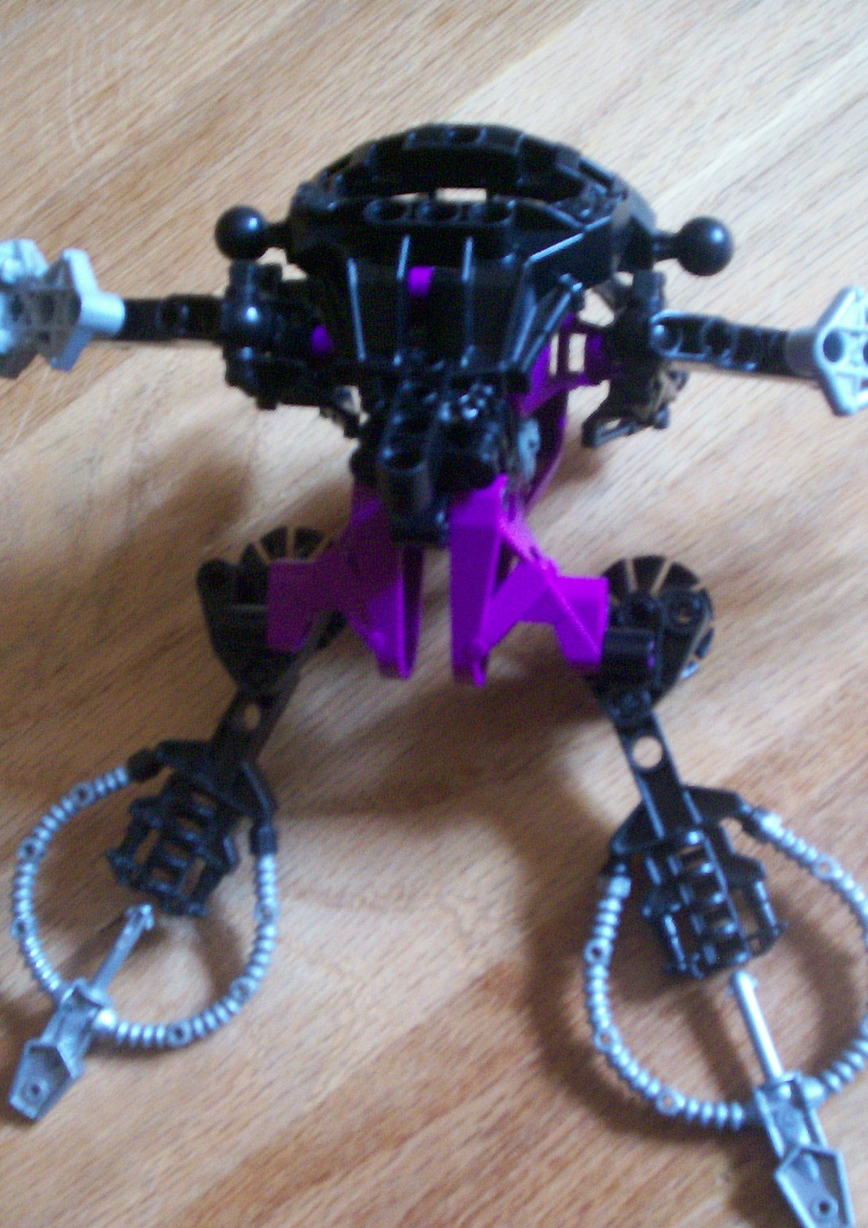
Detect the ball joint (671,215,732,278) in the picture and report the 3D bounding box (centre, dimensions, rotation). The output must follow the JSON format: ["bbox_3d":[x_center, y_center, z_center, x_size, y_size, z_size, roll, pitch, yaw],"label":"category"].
[{"bbox_3d":[0.045,-0.062,0.288,0.011,0.010,0.010,4,72,14],"label":"ball joint"}]

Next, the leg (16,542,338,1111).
[{"bbox_3d":[-0.049,0.039,0.314,0.053,0.038,0.117,23,77,19],"label":"leg"}]

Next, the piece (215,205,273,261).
[{"bbox_3d":[-0.034,-0.069,0.309,0.011,0.010,0.010,4,72,14],"label":"piece"}]

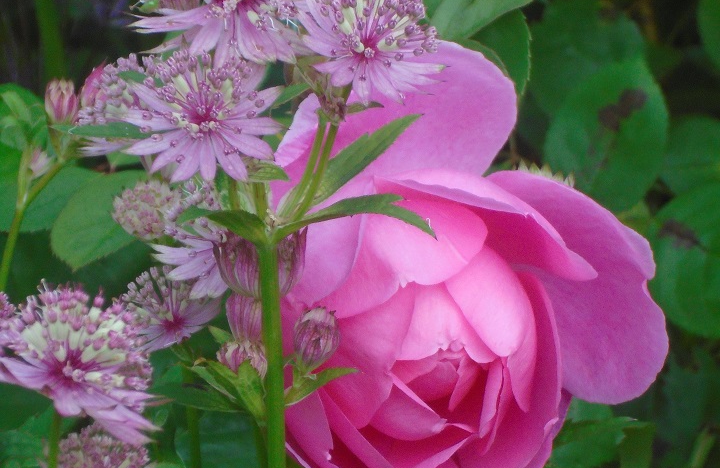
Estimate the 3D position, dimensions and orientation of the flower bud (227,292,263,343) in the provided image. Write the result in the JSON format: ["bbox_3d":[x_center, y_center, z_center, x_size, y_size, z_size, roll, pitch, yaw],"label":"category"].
[{"bbox_3d":[-0.025,0.018,0.790,0.009,0.011,0.009,0,17,0],"label":"flower bud"}]

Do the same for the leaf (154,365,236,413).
[{"bbox_3d":[-0.035,0.033,0.775,0.019,0.009,0.012,0,14,0],"label":"leaf"}]

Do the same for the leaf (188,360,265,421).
[{"bbox_3d":[-0.029,0.034,0.780,0.017,0.013,0.011,0,17,0],"label":"leaf"}]

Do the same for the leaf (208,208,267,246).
[{"bbox_3d":[-0.026,-0.002,0.770,0.014,0.008,0.007,-10,20,-29],"label":"leaf"}]

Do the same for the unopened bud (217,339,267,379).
[{"bbox_3d":[-0.026,0.027,0.785,0.011,0.010,0.011,0,17,0],"label":"unopened bud"}]

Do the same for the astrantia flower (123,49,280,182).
[{"bbox_3d":[-0.034,-0.025,0.770,0.034,0.020,0.033,-1,56,-2],"label":"astrantia flower"}]

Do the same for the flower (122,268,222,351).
[{"bbox_3d":[-0.041,0.016,0.795,0.021,0.015,0.020,6,58,18],"label":"flower"}]

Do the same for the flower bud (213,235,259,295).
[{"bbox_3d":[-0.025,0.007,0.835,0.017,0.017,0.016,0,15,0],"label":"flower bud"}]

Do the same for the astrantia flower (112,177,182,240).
[{"bbox_3d":[-0.047,-0.005,0.799,0.015,0.014,0.014,0,17,0],"label":"astrantia flower"}]

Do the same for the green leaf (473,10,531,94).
[{"bbox_3d":[0.032,-0.046,0.875,0.021,0.031,0.006,-22,-18,-28],"label":"green leaf"}]

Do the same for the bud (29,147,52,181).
[{"bbox_3d":[-0.072,-0.016,0.809,0.005,0.008,0.005,15,15,0],"label":"bud"}]

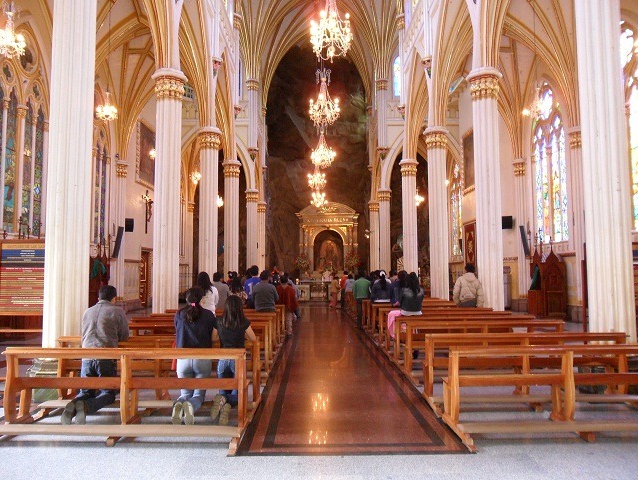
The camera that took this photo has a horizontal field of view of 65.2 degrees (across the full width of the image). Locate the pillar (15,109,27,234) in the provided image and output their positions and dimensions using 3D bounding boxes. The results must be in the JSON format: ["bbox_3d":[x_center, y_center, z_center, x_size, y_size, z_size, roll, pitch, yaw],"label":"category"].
[{"bbox_3d":[-7.641,-1.866,12.835,0.220,3.308,0.230,0,-4,-1],"label":"pillar"}]

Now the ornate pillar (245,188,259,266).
[{"bbox_3d":[-3.610,0.214,26.935,0.699,6.042,0.699,0,-4,-1],"label":"ornate pillar"}]

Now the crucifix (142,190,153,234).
[{"bbox_3d":[-7.988,-1.283,23.292,0.304,2.051,0.912,0,-4,-1],"label":"crucifix"}]

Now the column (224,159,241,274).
[{"bbox_3d":[-3.354,-0.123,19.169,0.740,5.948,0.740,0,-4,-1],"label":"column"}]

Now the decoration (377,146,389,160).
[{"bbox_3d":[3.513,-4.712,27.191,0.532,0.751,0.608,0,-4,-1],"label":"decoration"}]

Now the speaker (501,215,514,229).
[{"bbox_3d":[7.630,-0.695,20.173,0.400,0.530,0.360,-2,-4,23],"label":"speaker"}]

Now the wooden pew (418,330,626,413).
[{"bbox_3d":[2.433,1.498,5.675,2.386,0.821,0.699,0,-4,-1],"label":"wooden pew"}]

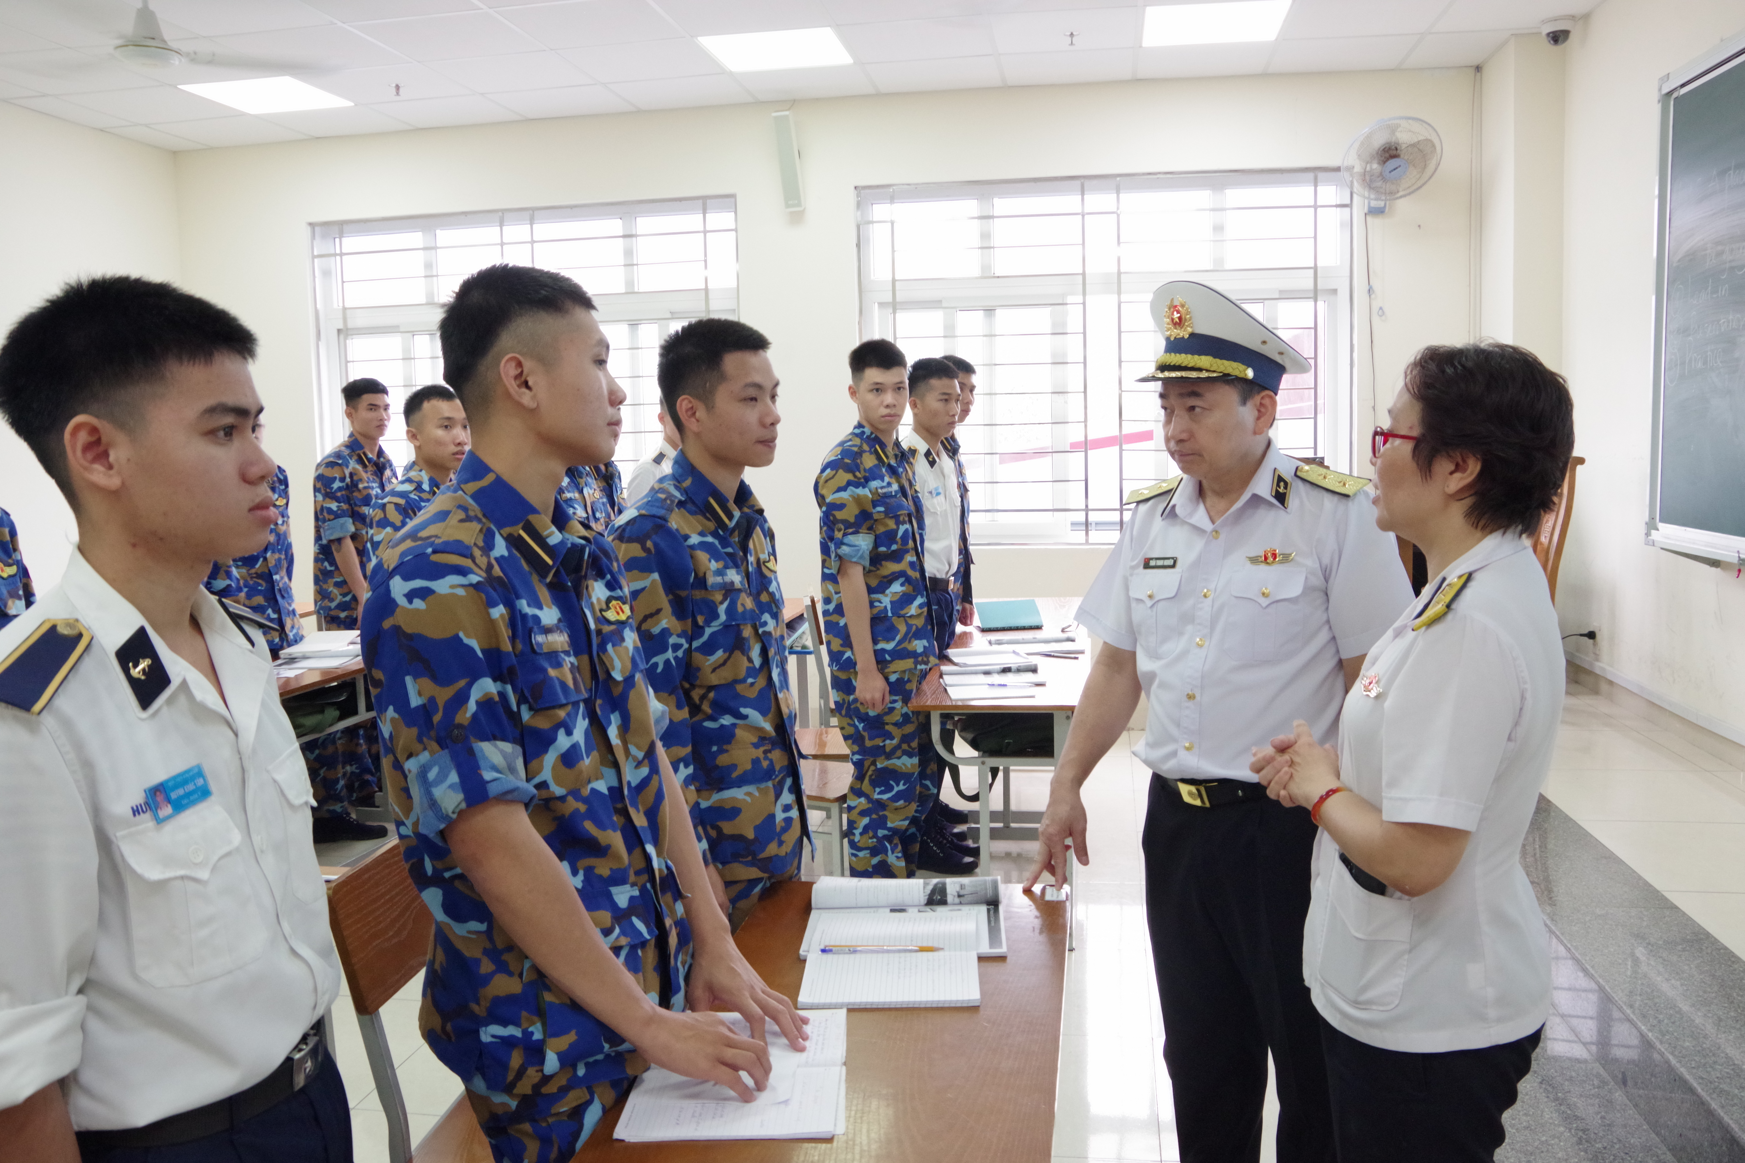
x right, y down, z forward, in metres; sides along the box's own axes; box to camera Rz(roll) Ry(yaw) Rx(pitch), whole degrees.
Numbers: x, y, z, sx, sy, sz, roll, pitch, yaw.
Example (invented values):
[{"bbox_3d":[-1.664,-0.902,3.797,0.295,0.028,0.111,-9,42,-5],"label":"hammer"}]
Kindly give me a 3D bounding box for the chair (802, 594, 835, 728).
[{"bbox_3d":[-0.013,0.459,5.147,0.460,0.860,0.400,-1,7,3],"label":"chair"}]

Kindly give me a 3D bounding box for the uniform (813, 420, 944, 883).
[{"bbox_3d":[0.029,0.304,3.637,0.300,1.430,0.480,2,8,27],"label":"uniform"}]

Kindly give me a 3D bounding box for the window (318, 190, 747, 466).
[{"bbox_3d":[-1.779,-1.030,6.796,2.300,1.746,0.120,0,7,9],"label":"window"}]

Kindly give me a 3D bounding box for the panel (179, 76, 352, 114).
[{"bbox_3d":[-2.741,-2.199,5.920,0.590,0.050,0.590,0,7,9],"label":"panel"}]

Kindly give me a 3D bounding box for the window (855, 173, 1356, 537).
[{"bbox_3d":[1.093,-1.053,6.353,2.320,1.746,0.120,0,7,9],"label":"window"}]

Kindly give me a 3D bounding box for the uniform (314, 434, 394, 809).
[{"bbox_3d":[-2.074,0.137,5.360,0.340,1.460,0.500,0,7,14],"label":"uniform"}]

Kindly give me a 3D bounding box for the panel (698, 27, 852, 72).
[{"bbox_3d":[-0.390,-2.207,5.430,0.600,0.050,0.600,0,7,9],"label":"panel"}]

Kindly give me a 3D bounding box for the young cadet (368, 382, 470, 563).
[{"bbox_3d":[-1.312,0.251,3.896,0.300,1.661,0.480,1,8,22],"label":"young cadet"}]

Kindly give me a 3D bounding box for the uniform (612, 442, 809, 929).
[{"bbox_3d":[-0.301,0.470,2.500,0.340,1.430,0.500,2,8,26],"label":"uniform"}]

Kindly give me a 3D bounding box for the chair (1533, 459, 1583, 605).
[{"bbox_3d":[2.068,0.081,4.486,0.520,0.990,0.460,0,7,9],"label":"chair"}]

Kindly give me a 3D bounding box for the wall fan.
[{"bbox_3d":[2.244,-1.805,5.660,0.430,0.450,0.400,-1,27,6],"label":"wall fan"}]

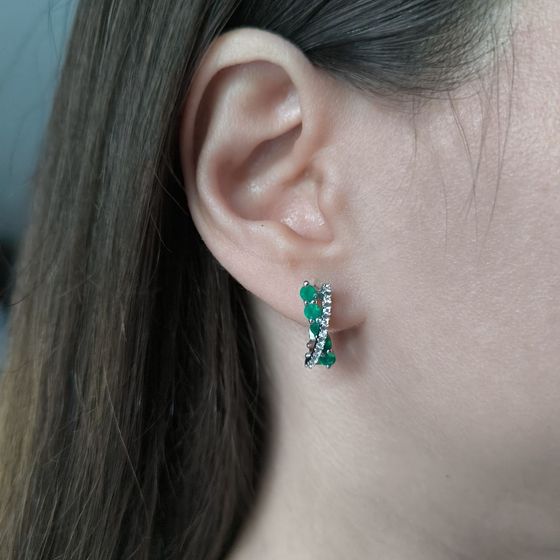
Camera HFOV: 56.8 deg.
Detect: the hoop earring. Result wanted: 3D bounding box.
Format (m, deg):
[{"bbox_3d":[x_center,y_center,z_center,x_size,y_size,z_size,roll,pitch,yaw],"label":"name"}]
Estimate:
[{"bbox_3d":[0.008,0.009,0.109,0.007,0.018,0.013,0,0,-5],"label":"hoop earring"}]

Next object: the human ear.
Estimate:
[{"bbox_3d":[-0.003,-0.021,0.111,0.034,0.061,0.020,-10,0,-11],"label":"human ear"}]

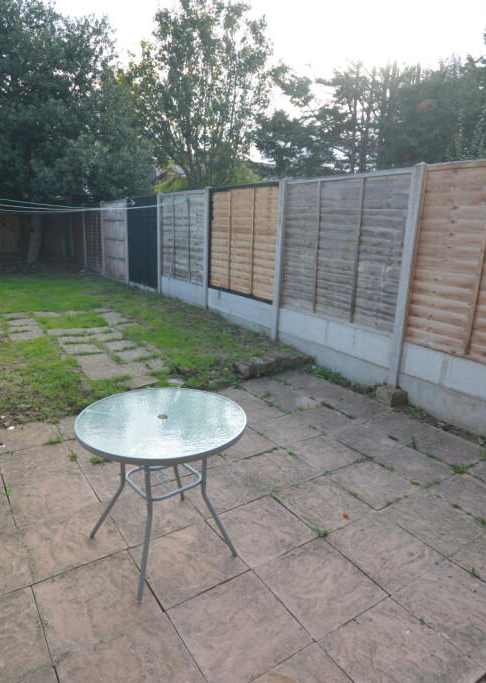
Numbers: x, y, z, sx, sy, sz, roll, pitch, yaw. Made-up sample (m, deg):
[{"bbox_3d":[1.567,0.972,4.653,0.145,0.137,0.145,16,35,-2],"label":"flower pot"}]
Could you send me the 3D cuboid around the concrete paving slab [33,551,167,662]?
[{"bbox_3d":[-0.646,1.143,1.870,0.450,0.040,0.450,-7,16,-34],"label":"concrete paving slab"}]

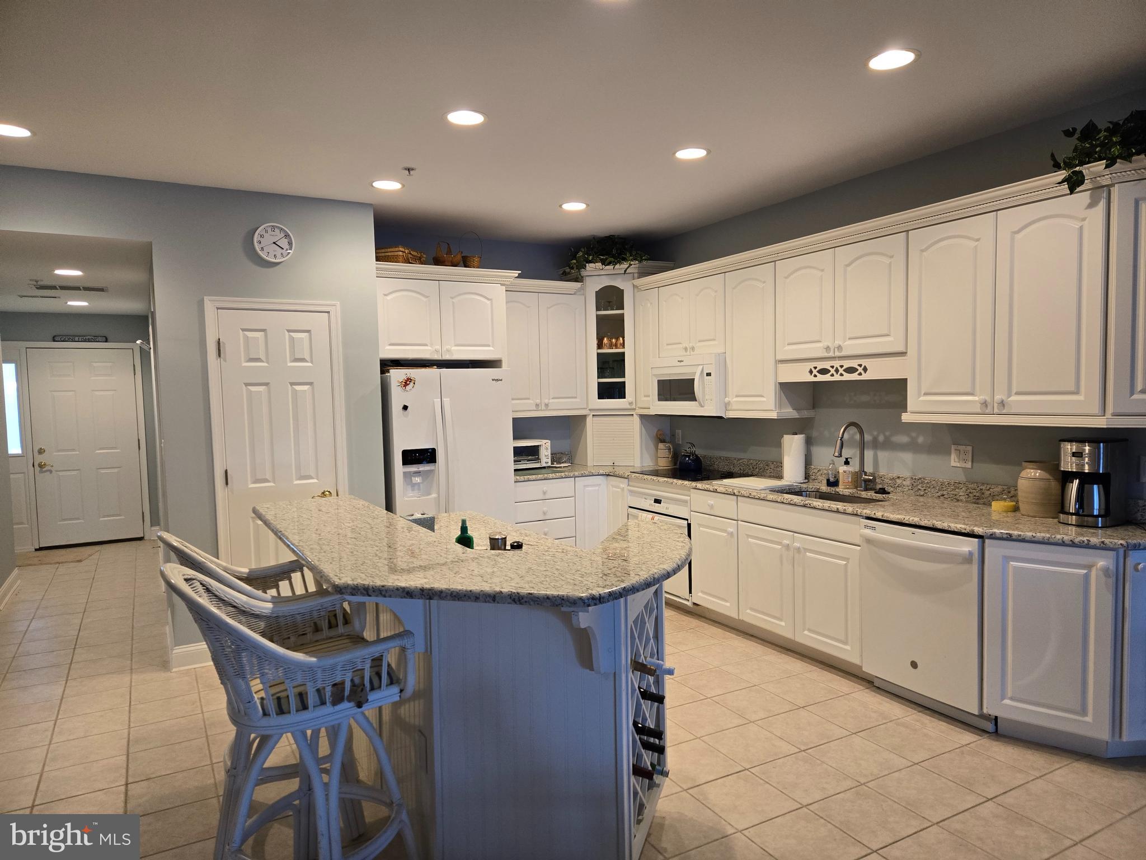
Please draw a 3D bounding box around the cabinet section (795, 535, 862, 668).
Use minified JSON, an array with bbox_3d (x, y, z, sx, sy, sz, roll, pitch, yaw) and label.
[{"bbox_3d":[1.355,0.883,4.046,0.025,0.600,0.450,-3,3,-30],"label":"cabinet section"}]

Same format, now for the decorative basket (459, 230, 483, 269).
[{"bbox_3d":[-0.718,-1.262,5.382,0.165,0.275,0.160,-1,3,-7],"label":"decorative basket"}]

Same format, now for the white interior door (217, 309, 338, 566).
[{"bbox_3d":[-1.742,0.309,4.569,0.612,2.030,0.040,-3,3,-29],"label":"white interior door"}]

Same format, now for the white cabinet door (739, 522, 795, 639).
[{"bbox_3d":[1.127,0.863,4.432,0.024,0.601,0.450,-3,3,-29],"label":"white cabinet door"}]

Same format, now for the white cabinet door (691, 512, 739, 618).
[{"bbox_3d":[0.903,0.845,4.830,0.024,0.601,0.446,-3,3,-29],"label":"white cabinet door"}]

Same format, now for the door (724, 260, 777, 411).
[{"bbox_3d":[1.141,-0.578,4.884,0.024,0.913,0.452,-3,3,-29],"label":"door"}]

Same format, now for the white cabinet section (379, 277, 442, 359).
[{"bbox_3d":[-1.092,-0.738,5.062,0.443,0.526,0.025,-3,3,-29],"label":"white cabinet section"}]

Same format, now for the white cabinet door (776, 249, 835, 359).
[{"bbox_3d":[1.354,-0.713,4.429,0.025,0.598,0.453,-3,3,-29],"label":"white cabinet door"}]

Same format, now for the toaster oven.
[{"bbox_3d":[-0.418,0.194,6.003,0.405,0.225,0.260,-3,3,-29],"label":"toaster oven"}]

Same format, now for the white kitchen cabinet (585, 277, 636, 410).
[{"bbox_3d":[0.361,-0.700,6.242,0.410,1.045,0.450,0,3,16],"label":"white kitchen cabinet"}]

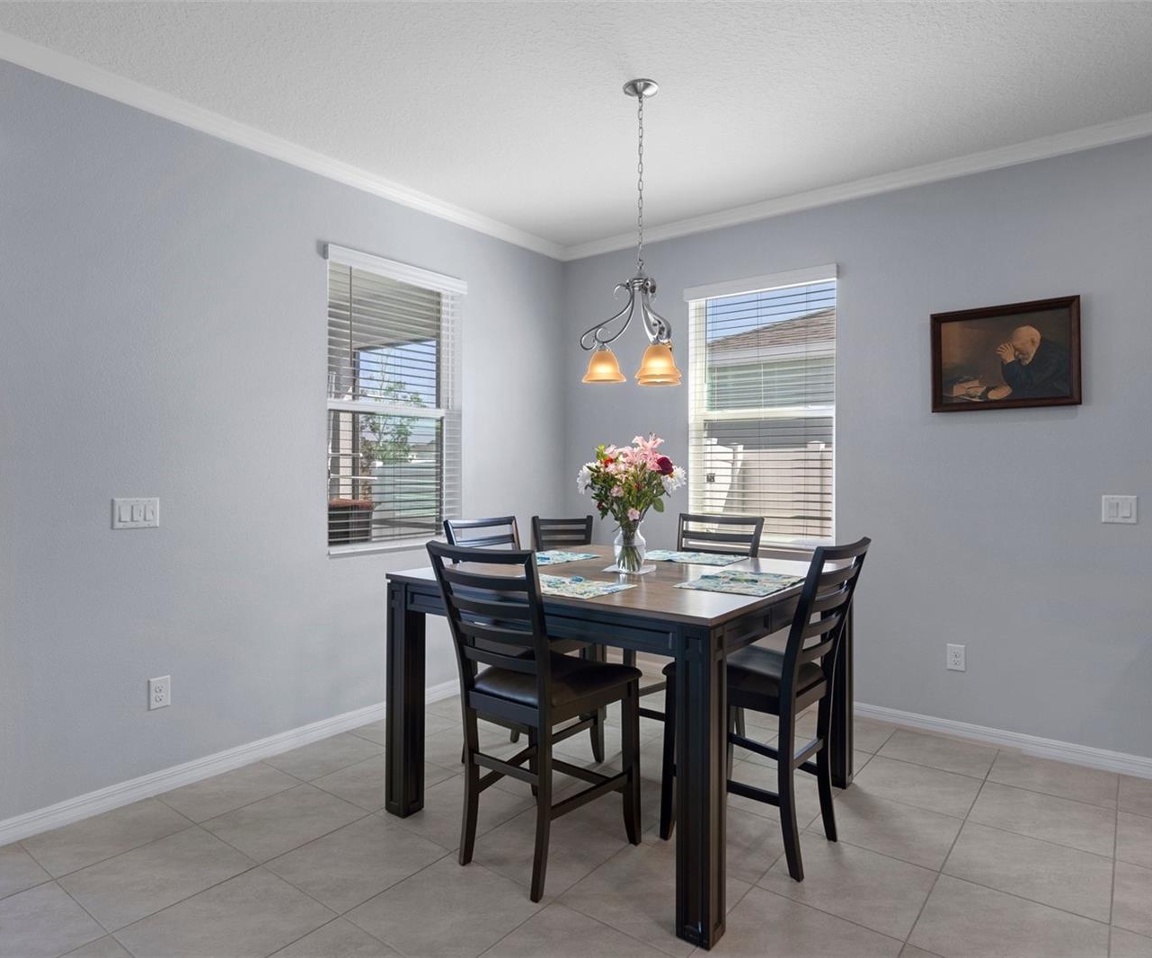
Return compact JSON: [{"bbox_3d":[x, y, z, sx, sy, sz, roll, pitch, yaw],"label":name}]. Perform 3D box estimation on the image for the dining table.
[{"bbox_3d":[0.231,0.836,2.824,1.370,0.915,1.360,1,1,36],"label":"dining table"}]

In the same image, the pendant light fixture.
[{"bbox_3d":[0.217,-0.957,2.692,0.410,1.175,0.430,0,1,5],"label":"pendant light fixture"}]

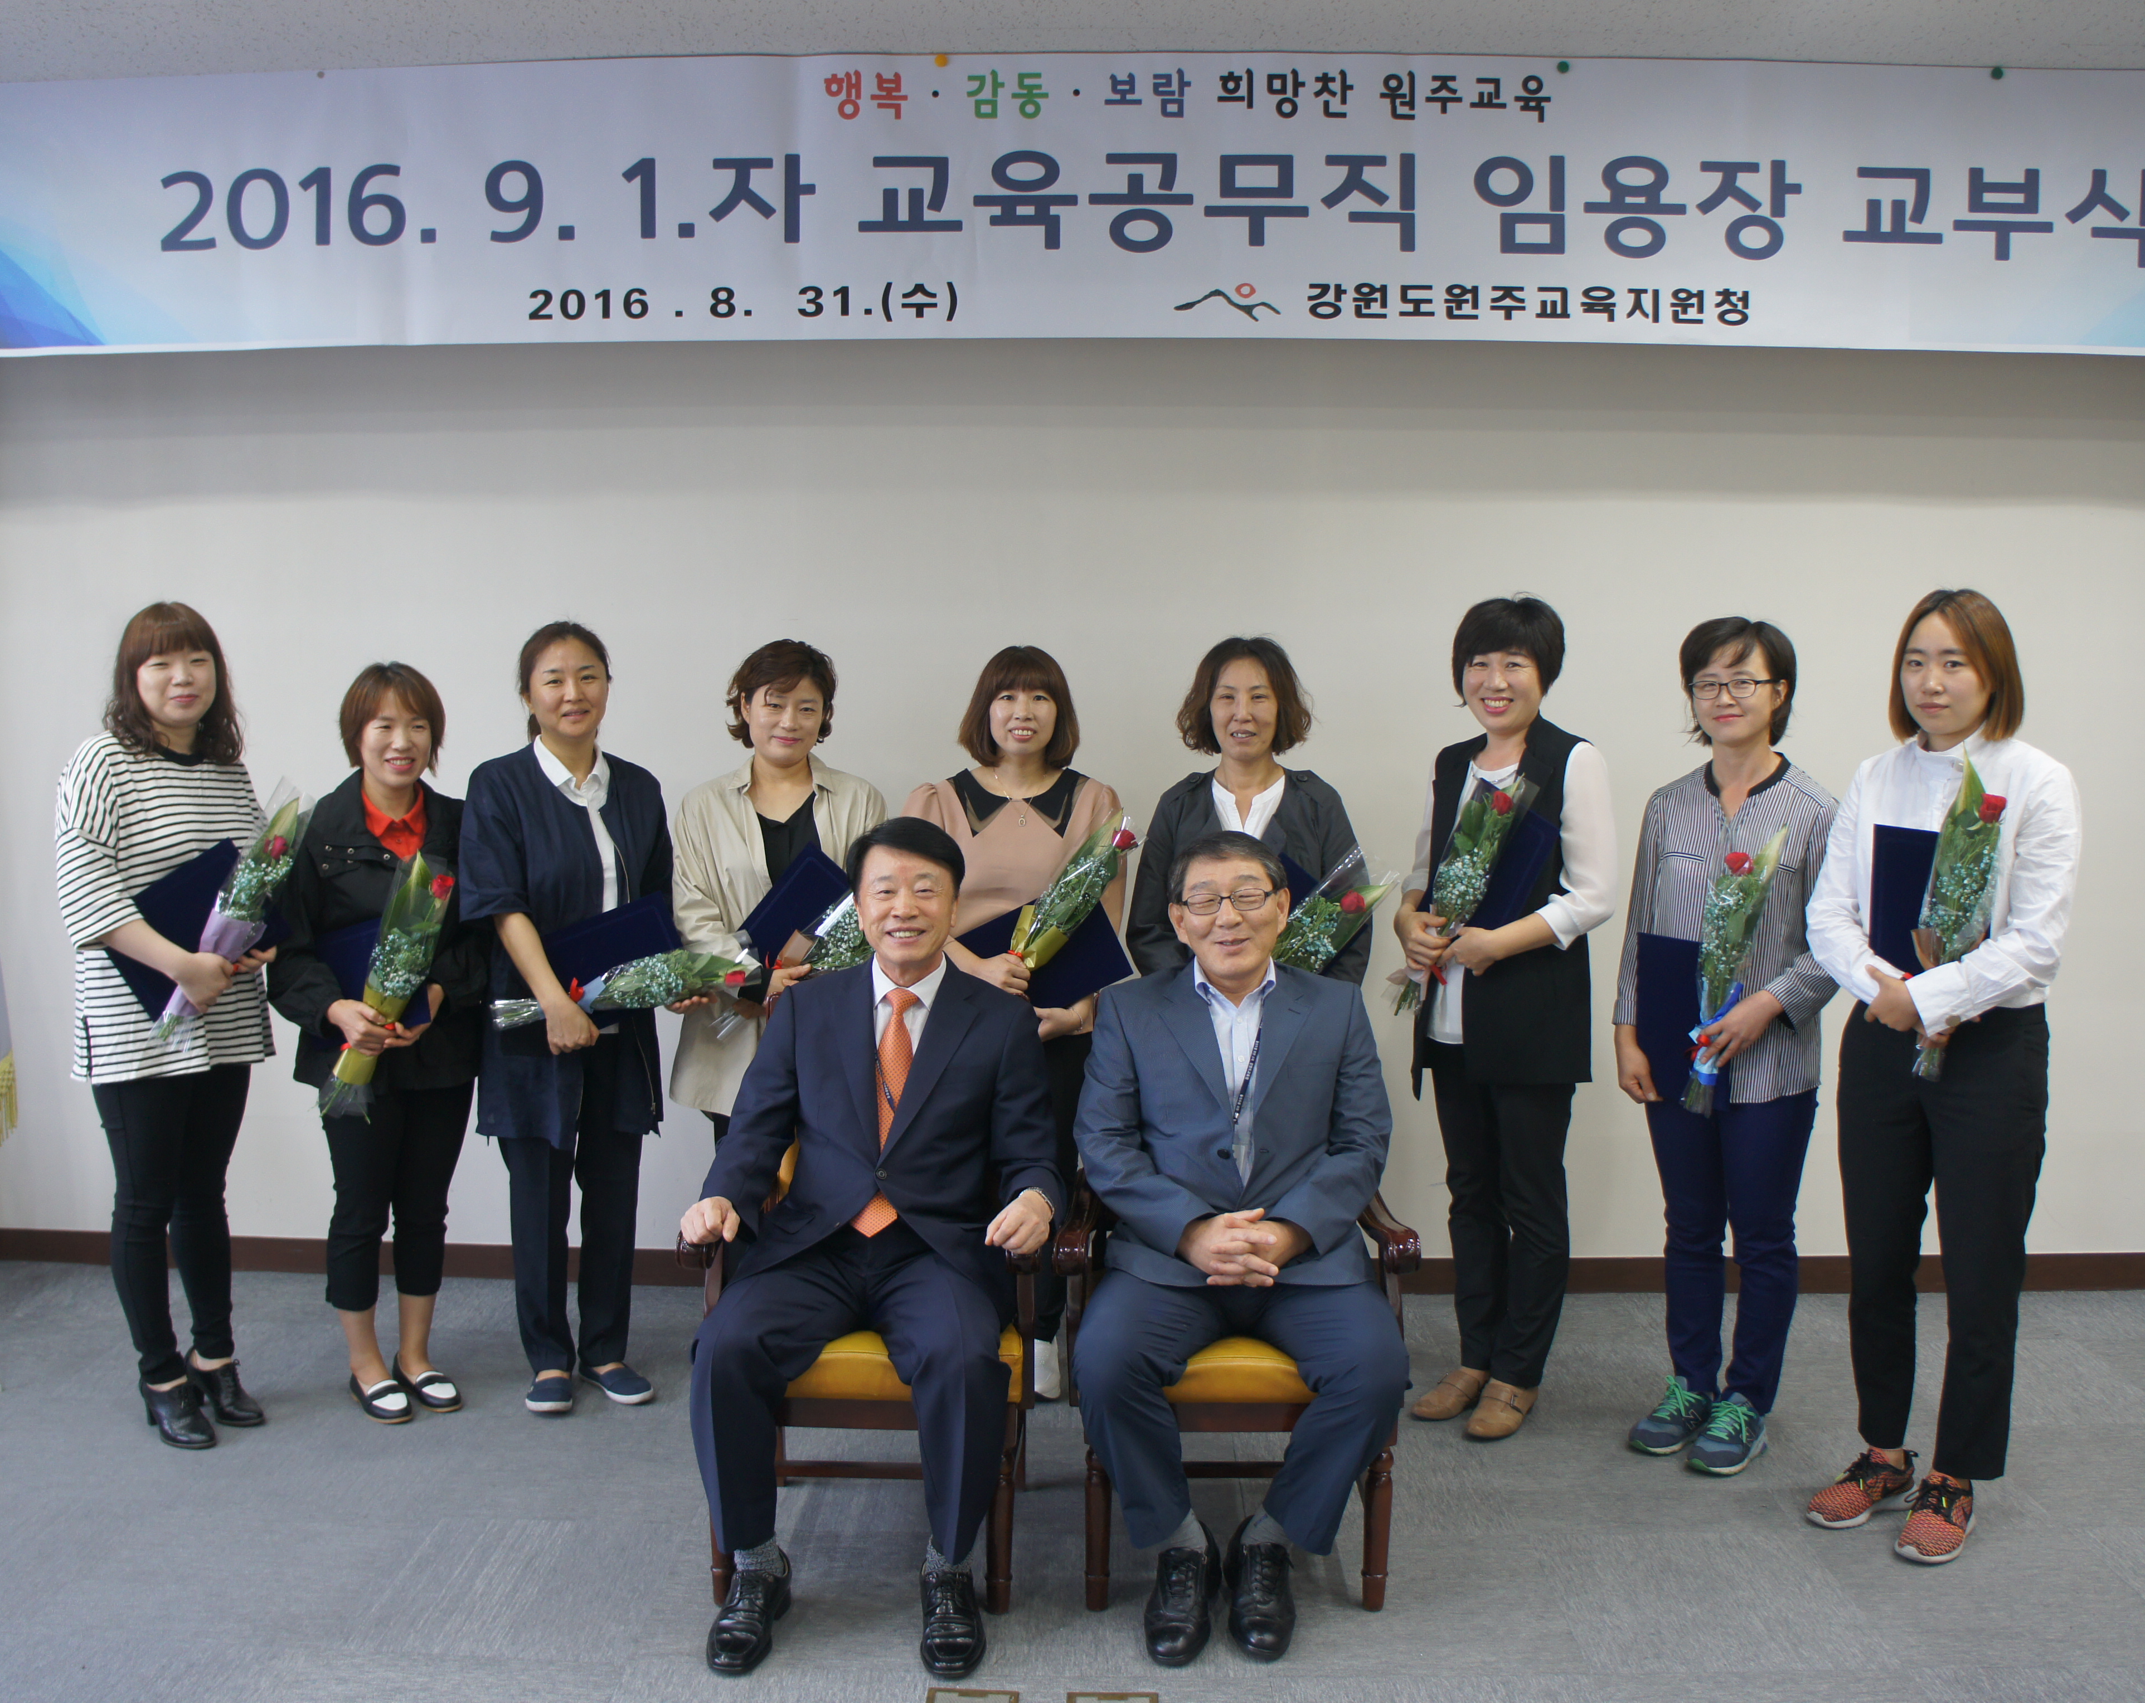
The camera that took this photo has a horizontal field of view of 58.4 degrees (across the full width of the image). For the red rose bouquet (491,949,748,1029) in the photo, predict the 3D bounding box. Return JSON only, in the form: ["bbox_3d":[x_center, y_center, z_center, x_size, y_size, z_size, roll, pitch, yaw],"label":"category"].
[{"bbox_3d":[-0.891,0.283,3.814,0.514,0.120,0.100,-6,-3,-20],"label":"red rose bouquet"}]

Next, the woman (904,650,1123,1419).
[{"bbox_3d":[-0.120,0.362,4.058,0.460,1.580,0.330,0,6,-1],"label":"woman"}]

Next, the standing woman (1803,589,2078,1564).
[{"bbox_3d":[1.530,0.366,3.385,0.440,1.650,0.370,3,6,35],"label":"standing woman"}]

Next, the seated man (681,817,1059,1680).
[{"bbox_3d":[-0.317,0.595,3.150,0.590,1.290,0.660,0,6,-2],"label":"seated man"}]

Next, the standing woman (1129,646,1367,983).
[{"bbox_3d":[0.357,0.369,3.917,0.500,1.600,0.350,1,6,5],"label":"standing woman"}]

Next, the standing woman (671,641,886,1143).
[{"bbox_3d":[-0.600,0.344,3.985,0.470,1.590,0.350,-1,5,-11],"label":"standing woman"}]

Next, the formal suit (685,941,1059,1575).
[{"bbox_3d":[-0.318,0.651,3.196,0.580,0.950,0.580,0,6,-1],"label":"formal suit"}]

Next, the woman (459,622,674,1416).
[{"bbox_3d":[-1.040,0.333,3.994,0.440,1.610,0.360,-3,6,-29],"label":"woman"}]

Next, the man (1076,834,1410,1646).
[{"bbox_3d":[0.265,0.582,3.213,0.540,1.250,0.750,0,5,3],"label":"man"}]

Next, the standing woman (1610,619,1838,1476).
[{"bbox_3d":[1.235,0.362,3.696,0.430,1.605,0.360,3,6,31],"label":"standing woman"}]

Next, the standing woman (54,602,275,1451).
[{"bbox_3d":[-1.779,0.338,3.780,0.450,1.660,0.350,-3,6,-29],"label":"standing woman"}]

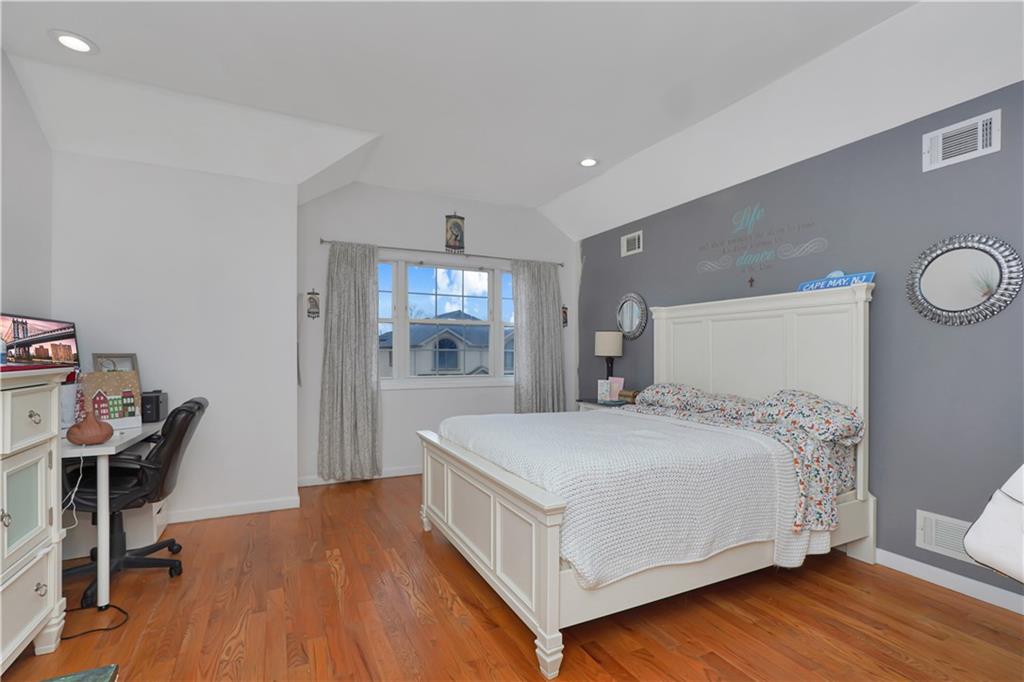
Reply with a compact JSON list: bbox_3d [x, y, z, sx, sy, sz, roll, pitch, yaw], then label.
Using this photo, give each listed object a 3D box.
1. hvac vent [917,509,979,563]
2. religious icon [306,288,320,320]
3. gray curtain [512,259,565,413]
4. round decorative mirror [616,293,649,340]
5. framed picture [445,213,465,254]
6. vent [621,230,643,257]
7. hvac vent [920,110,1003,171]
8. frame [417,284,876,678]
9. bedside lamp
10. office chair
[{"bbox_3d":[2.211,0.992,2.274,0.020,0.191,0.299,0,-1,-26],"label":"hvac vent"},{"bbox_3d":[-1.740,-0.325,3.994,0.112,0.270,0.020,0,-1,-26],"label":"religious icon"},{"bbox_3d":[0.314,0.190,4.899,0.670,2.080,0.110,0,-1,-26],"label":"gray curtain"},{"bbox_3d":[1.168,-0.232,4.401,0.035,0.455,0.445,0,-1,-26],"label":"round decorative mirror"},{"bbox_3d":[-0.567,-1.082,4.572,0.200,0.400,0.020,0,-1,-26],"label":"framed picture"},{"bbox_3d":[1.165,-0.942,4.439,0.020,0.194,0.302,0,-1,-26],"label":"vent"},{"bbox_3d":[2.224,-0.988,2.262,0.020,0.195,0.299,0,-1,-26],"label":"hvac vent"},{"bbox_3d":[0.722,0.473,2.868,2.160,1.575,1.685,0,-1,-26],"label":"frame"},{"bbox_3d":[0.916,0.245,4.329,0.270,0.650,0.270,0,-1,-26],"label":"bedside lamp"},{"bbox_3d":[-2.079,0.792,2.423,0.660,0.940,0.640,0,-1,-19],"label":"office chair"}]

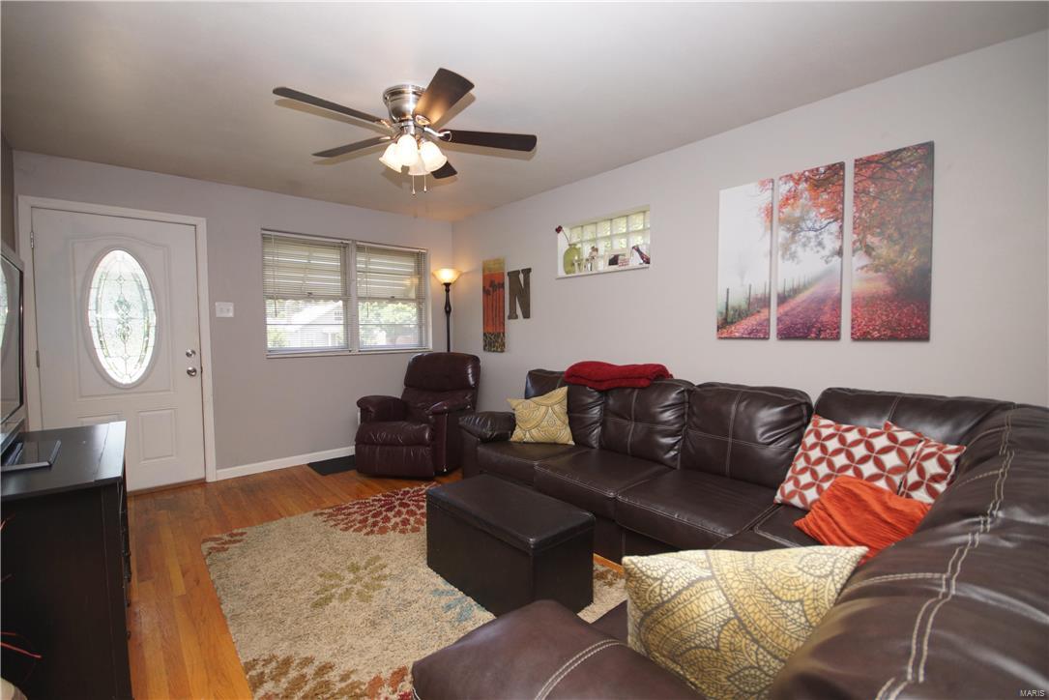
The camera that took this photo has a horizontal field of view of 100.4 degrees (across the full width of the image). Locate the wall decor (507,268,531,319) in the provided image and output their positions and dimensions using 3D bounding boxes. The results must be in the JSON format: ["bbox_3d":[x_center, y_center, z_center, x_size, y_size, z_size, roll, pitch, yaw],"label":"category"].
[{"bbox_3d":[-0.040,-0.525,4.154,0.025,0.464,0.325,-3,4,-42],"label":"wall decor"}]

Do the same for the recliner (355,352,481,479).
[{"bbox_3d":[-0.935,0.520,4.070,0.840,0.990,0.900,0,3,10],"label":"recliner"}]

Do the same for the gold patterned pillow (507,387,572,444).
[{"bbox_3d":[0.112,0.450,2.980,0.430,0.400,0.130,-3,-30,3],"label":"gold patterned pillow"}]

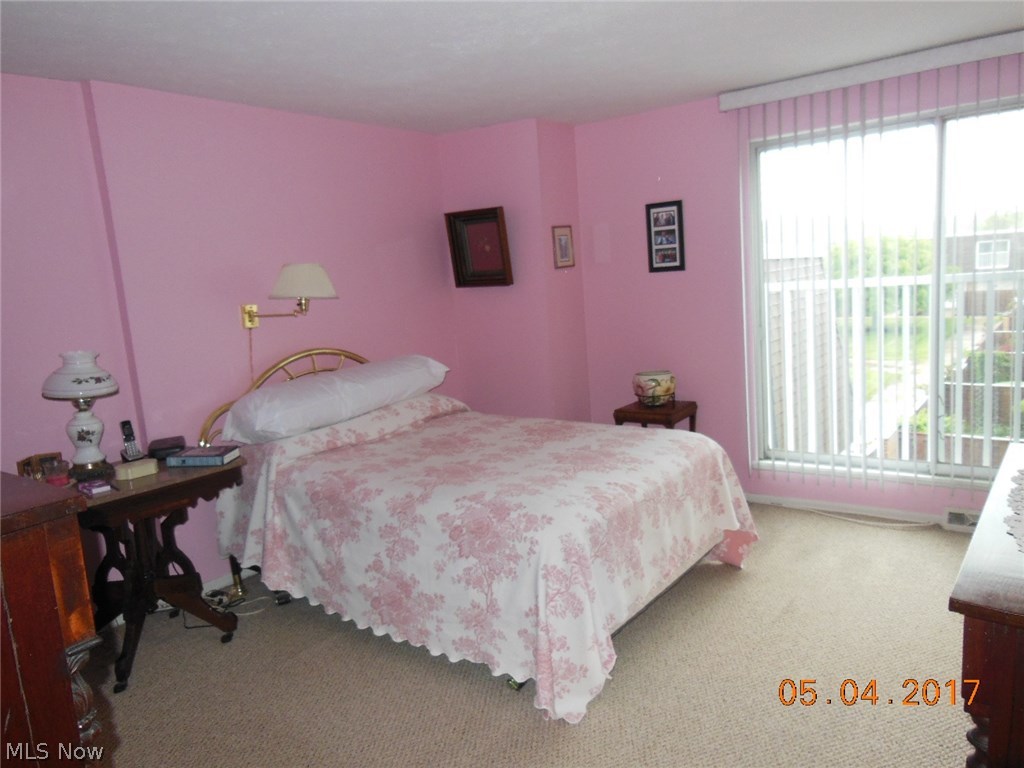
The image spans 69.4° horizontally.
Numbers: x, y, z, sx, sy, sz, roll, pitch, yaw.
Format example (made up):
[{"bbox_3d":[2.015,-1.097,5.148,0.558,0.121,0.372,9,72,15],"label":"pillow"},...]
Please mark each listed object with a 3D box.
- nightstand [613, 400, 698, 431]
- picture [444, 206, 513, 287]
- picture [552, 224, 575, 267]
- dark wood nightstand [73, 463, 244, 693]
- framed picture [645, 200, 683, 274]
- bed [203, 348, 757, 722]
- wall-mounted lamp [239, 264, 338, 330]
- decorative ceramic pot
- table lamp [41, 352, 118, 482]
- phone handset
[{"bbox_3d":[0.892,0.439,4.529,0.395,0.605,0.370,2,11,37],"label":"nightstand"},{"bbox_3d":[-0.221,-0.889,4.822,0.440,0.485,0.065,2,17,37],"label":"picture"},{"bbox_3d":[0.337,-0.879,4.746,0.020,0.260,0.215,2,11,37],"label":"picture"},{"bbox_3d":[-1.583,0.768,3.115,0.590,0.760,0.770,2,11,37],"label":"dark wood nightstand"},{"bbox_3d":[0.937,-0.903,4.542,0.238,0.418,0.020,2,11,37],"label":"framed picture"},{"bbox_3d":[-0.201,0.405,3.494,2.040,1.150,1.490,2,11,37],"label":"bed"},{"bbox_3d":[-1.091,-0.443,3.714,0.480,0.300,0.360,2,11,37],"label":"wall-mounted lamp"},{"bbox_3d":[0.876,0.036,4.536,0.260,0.190,0.260,-4,9,1],"label":"decorative ceramic pot"},{"bbox_3d":[-1.804,0.133,3.137,0.280,0.520,0.280,2,11,37],"label":"table lamp"},{"bbox_3d":[-1.723,0.265,3.365,0.095,0.180,0.075,2,11,37],"label":"phone handset"}]

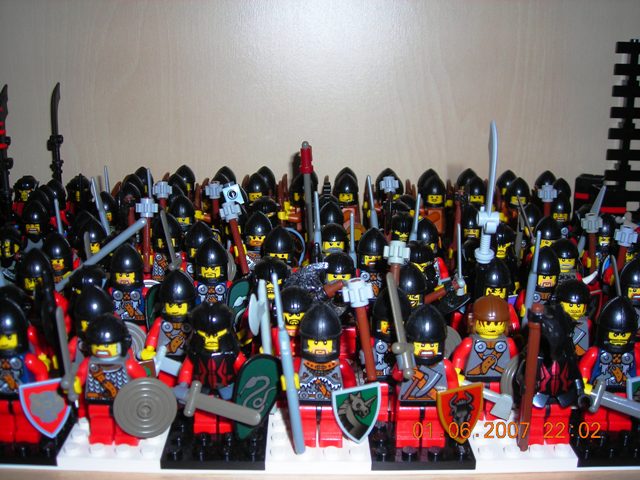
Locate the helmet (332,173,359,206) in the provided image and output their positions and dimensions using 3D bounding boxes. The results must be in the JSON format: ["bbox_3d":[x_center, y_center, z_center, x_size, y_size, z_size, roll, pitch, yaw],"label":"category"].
[{"bbox_3d":[0.015,-0.029,0.430,0.013,0.017,0.014,2,16,2],"label":"helmet"}]

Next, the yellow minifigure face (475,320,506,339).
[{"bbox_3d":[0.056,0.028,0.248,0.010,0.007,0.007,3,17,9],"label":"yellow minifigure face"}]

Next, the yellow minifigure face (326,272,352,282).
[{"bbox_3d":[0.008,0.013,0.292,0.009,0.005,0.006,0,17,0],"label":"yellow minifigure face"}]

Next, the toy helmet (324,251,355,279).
[{"bbox_3d":[0.007,0.011,0.288,0.012,0.013,0.013,0,17,0],"label":"toy helmet"}]

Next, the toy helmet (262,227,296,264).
[{"bbox_3d":[-0.016,0.002,0.307,0.012,0.016,0.013,0,16,-3],"label":"toy helmet"}]

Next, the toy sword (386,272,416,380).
[{"bbox_3d":[0.023,0.026,0.224,0.004,0.033,0.010,-6,7,41],"label":"toy sword"}]

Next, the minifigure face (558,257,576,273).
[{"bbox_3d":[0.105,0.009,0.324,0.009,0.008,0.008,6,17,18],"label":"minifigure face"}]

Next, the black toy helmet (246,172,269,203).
[{"bbox_3d":[-0.034,-0.028,0.413,0.013,0.017,0.013,2,17,8],"label":"black toy helmet"}]

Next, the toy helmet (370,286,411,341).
[{"bbox_3d":[0.023,0.023,0.250,0.013,0.017,0.014,1,16,2],"label":"toy helmet"}]

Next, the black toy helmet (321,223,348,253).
[{"bbox_3d":[0.006,-0.001,0.327,0.012,0.013,0.013,1,17,4],"label":"black toy helmet"}]

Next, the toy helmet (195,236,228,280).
[{"bbox_3d":[-0.043,0.007,0.302,0.013,0.017,0.014,0,16,-4],"label":"toy helmet"}]

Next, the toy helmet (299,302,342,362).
[{"bbox_3d":[0.000,0.027,0.237,0.013,0.017,0.014,0,17,0],"label":"toy helmet"}]

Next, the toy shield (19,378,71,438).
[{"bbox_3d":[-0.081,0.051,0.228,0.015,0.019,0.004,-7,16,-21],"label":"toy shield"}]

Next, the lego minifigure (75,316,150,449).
[{"bbox_3d":[-0.063,0.043,0.234,0.024,0.043,0.015,0,16,-1],"label":"lego minifigure"}]

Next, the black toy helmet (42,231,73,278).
[{"bbox_3d":[-0.107,0.005,0.310,0.013,0.017,0.014,-4,17,-13],"label":"black toy helmet"}]

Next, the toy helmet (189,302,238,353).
[{"bbox_3d":[-0.034,0.026,0.241,0.015,0.014,0.015,-1,17,-3],"label":"toy helmet"}]

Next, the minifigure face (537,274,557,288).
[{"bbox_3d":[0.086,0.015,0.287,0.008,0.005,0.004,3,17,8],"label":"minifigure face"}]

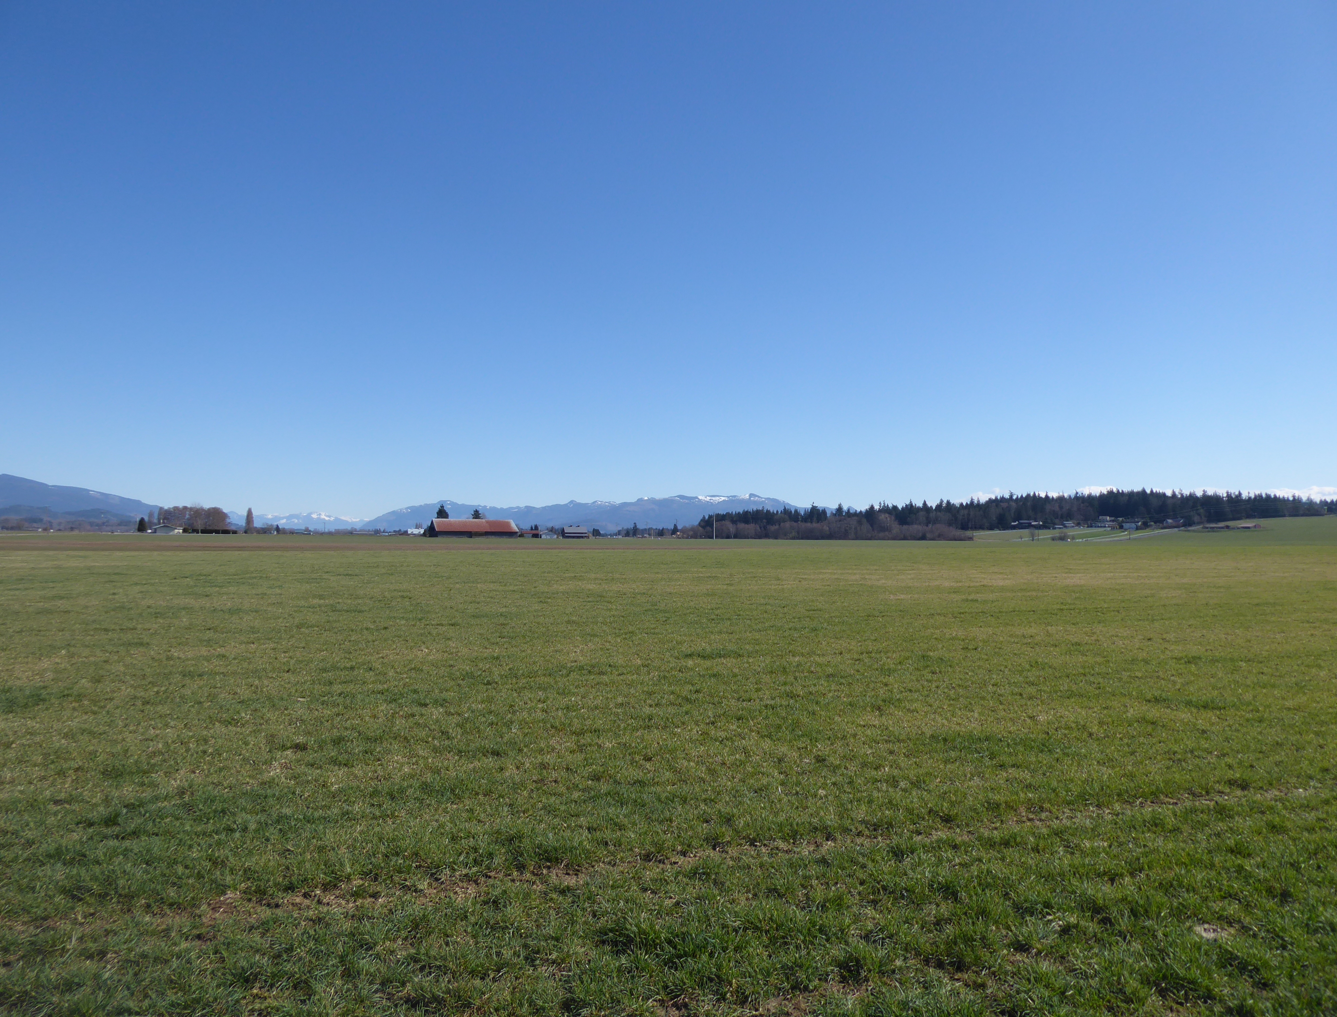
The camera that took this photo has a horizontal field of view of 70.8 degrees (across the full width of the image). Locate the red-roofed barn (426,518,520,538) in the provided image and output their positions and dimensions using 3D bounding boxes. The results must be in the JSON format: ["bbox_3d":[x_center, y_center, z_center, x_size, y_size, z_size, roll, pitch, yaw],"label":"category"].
[{"bbox_3d":[-91.390,9.420,440.520,38.190,8.450,20.790,2,-2,-25],"label":"red-roofed barn"}]

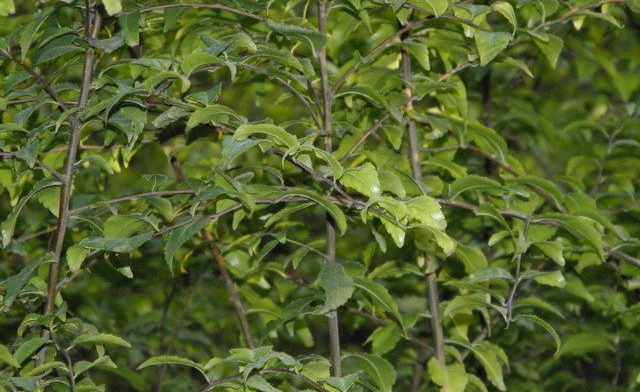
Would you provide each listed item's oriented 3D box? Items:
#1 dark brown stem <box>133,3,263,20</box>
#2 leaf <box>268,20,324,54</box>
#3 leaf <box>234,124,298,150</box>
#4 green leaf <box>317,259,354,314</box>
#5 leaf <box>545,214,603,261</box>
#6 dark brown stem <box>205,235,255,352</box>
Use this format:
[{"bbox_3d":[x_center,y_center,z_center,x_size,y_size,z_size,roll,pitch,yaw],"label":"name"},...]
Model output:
[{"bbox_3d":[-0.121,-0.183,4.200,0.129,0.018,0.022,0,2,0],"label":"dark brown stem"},{"bbox_3d":[-0.023,-0.155,4.150,0.061,0.020,0.027,22,0,0],"label":"leaf"},{"bbox_3d":[-0.052,-0.057,4.150,0.062,0.024,0.029,5,0,0],"label":"leaf"},{"bbox_3d":[0.015,0.090,4.150,0.037,0.053,0.022,0,2,0],"label":"green leaf"},{"bbox_3d":[0.255,0.042,4.250,0.062,0.046,0.035,0,3,0],"label":"leaf"},{"bbox_3d":[-0.095,0.099,4.450,0.009,0.128,0.009,-22,0,0],"label":"dark brown stem"}]

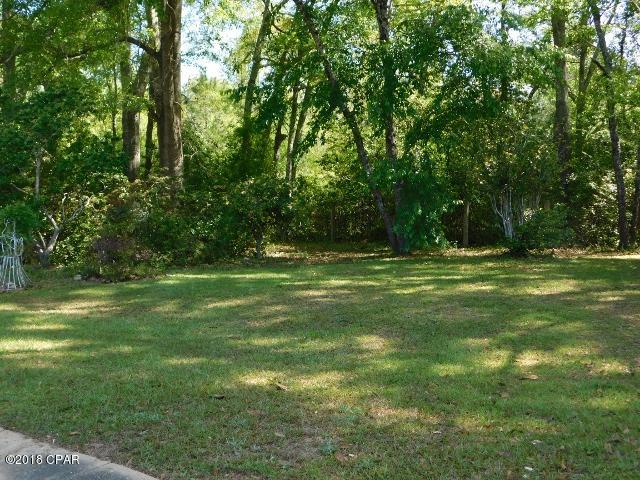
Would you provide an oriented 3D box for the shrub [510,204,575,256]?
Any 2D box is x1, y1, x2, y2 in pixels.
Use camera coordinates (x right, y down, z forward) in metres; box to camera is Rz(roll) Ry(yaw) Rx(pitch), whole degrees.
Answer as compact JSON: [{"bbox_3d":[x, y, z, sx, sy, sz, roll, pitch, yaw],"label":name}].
[{"bbox_3d":[5.991,-0.257,20.000,1.750,1.400,1.600,0,3,0],"label":"shrub"}]

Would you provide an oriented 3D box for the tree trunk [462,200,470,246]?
[{"bbox_3d":[4.477,-0.504,22.600,0.190,1.400,0.190,0,3,0],"label":"tree trunk"}]

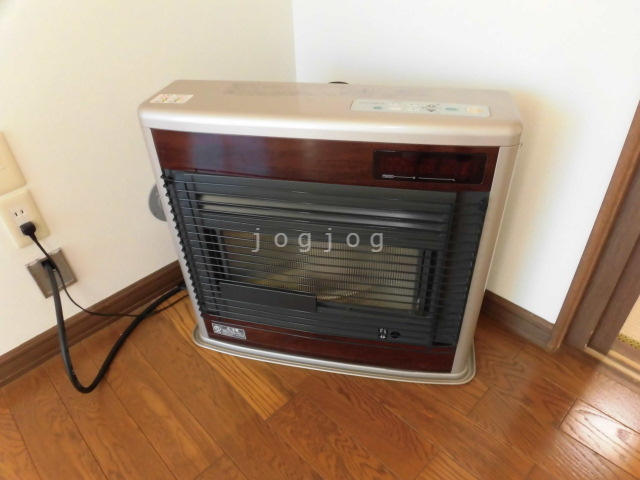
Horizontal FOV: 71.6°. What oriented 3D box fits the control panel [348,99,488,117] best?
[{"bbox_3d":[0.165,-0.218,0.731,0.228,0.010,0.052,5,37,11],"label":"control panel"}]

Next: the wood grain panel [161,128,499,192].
[{"bbox_3d":[-0.011,-0.137,0.752,0.600,0.083,0.025,5,37,11],"label":"wood grain panel"}]

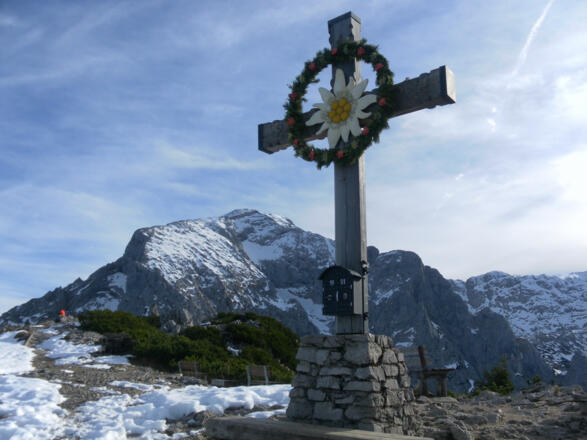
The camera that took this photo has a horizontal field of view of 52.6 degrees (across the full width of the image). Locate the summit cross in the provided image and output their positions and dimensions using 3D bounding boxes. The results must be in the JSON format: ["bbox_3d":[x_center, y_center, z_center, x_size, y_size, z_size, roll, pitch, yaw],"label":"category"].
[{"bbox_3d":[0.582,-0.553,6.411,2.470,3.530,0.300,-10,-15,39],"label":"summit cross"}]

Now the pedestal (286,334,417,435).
[{"bbox_3d":[0.560,1.622,6.000,1.040,0.890,0.800,-10,-15,39],"label":"pedestal"}]

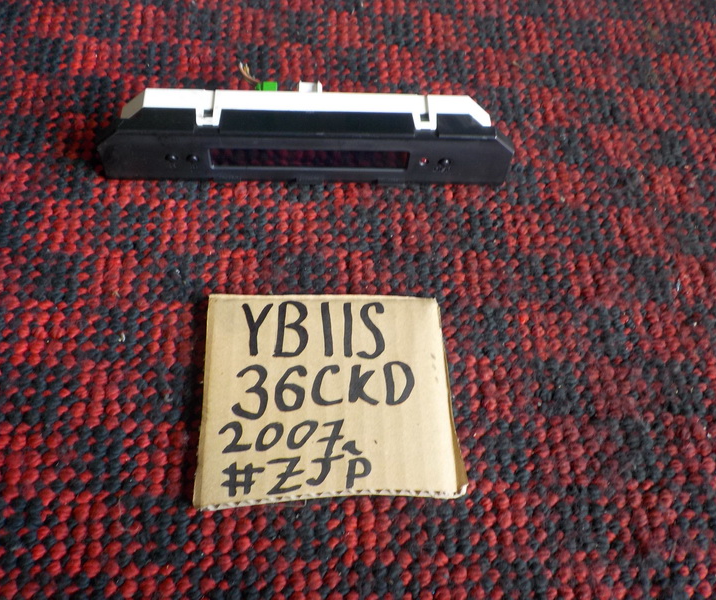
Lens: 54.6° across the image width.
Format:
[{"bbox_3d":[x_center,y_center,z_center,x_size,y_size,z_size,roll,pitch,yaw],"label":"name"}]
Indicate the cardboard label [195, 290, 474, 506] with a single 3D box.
[{"bbox_3d":[-0.011,0.042,0.307,0.113,0.006,0.098,0,63,-4],"label":"cardboard label"}]

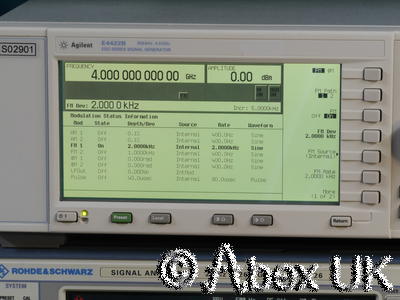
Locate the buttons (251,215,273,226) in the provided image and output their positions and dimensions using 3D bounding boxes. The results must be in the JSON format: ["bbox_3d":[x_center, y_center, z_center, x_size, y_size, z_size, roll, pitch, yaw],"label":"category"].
[{"bbox_3d":[0.040,0.045,1.347,0.013,0.007,0.004,1,10,4],"label":"buttons"}]

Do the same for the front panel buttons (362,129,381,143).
[{"bbox_3d":[0.109,-0.009,1.351,0.012,0.008,0.004,1,10,5],"label":"front panel buttons"}]

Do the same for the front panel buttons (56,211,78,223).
[{"bbox_3d":[-0.085,0.043,1.357,0.013,0.007,0.004,1,10,4],"label":"front panel buttons"}]

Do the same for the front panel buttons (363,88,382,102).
[{"bbox_3d":[0.108,-0.034,1.328,0.011,0.008,0.004,1,10,4],"label":"front panel buttons"}]

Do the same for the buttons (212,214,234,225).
[{"bbox_3d":[0.015,0.045,1.369,0.013,0.007,0.004,1,10,5],"label":"buttons"}]

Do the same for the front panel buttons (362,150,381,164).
[{"bbox_3d":[0.108,0.005,1.335,0.011,0.008,0.004,1,10,4],"label":"front panel buttons"}]

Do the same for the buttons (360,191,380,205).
[{"bbox_3d":[0.109,0.030,1.358,0.012,0.008,0.004,1,10,5],"label":"buttons"}]

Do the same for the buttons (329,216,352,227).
[{"bbox_3d":[0.089,0.045,1.343,0.013,0.007,0.004,1,10,4],"label":"buttons"}]

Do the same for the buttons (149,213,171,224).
[{"bbox_3d":[-0.025,0.045,1.372,0.013,0.007,0.004,1,10,5],"label":"buttons"}]

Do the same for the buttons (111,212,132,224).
[{"bbox_3d":[-0.050,0.043,1.354,0.013,0.007,0.004,1,10,4],"label":"buttons"}]

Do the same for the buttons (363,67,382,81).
[{"bbox_3d":[0.110,-0.048,1.345,0.012,0.008,0.004,1,10,5],"label":"buttons"}]

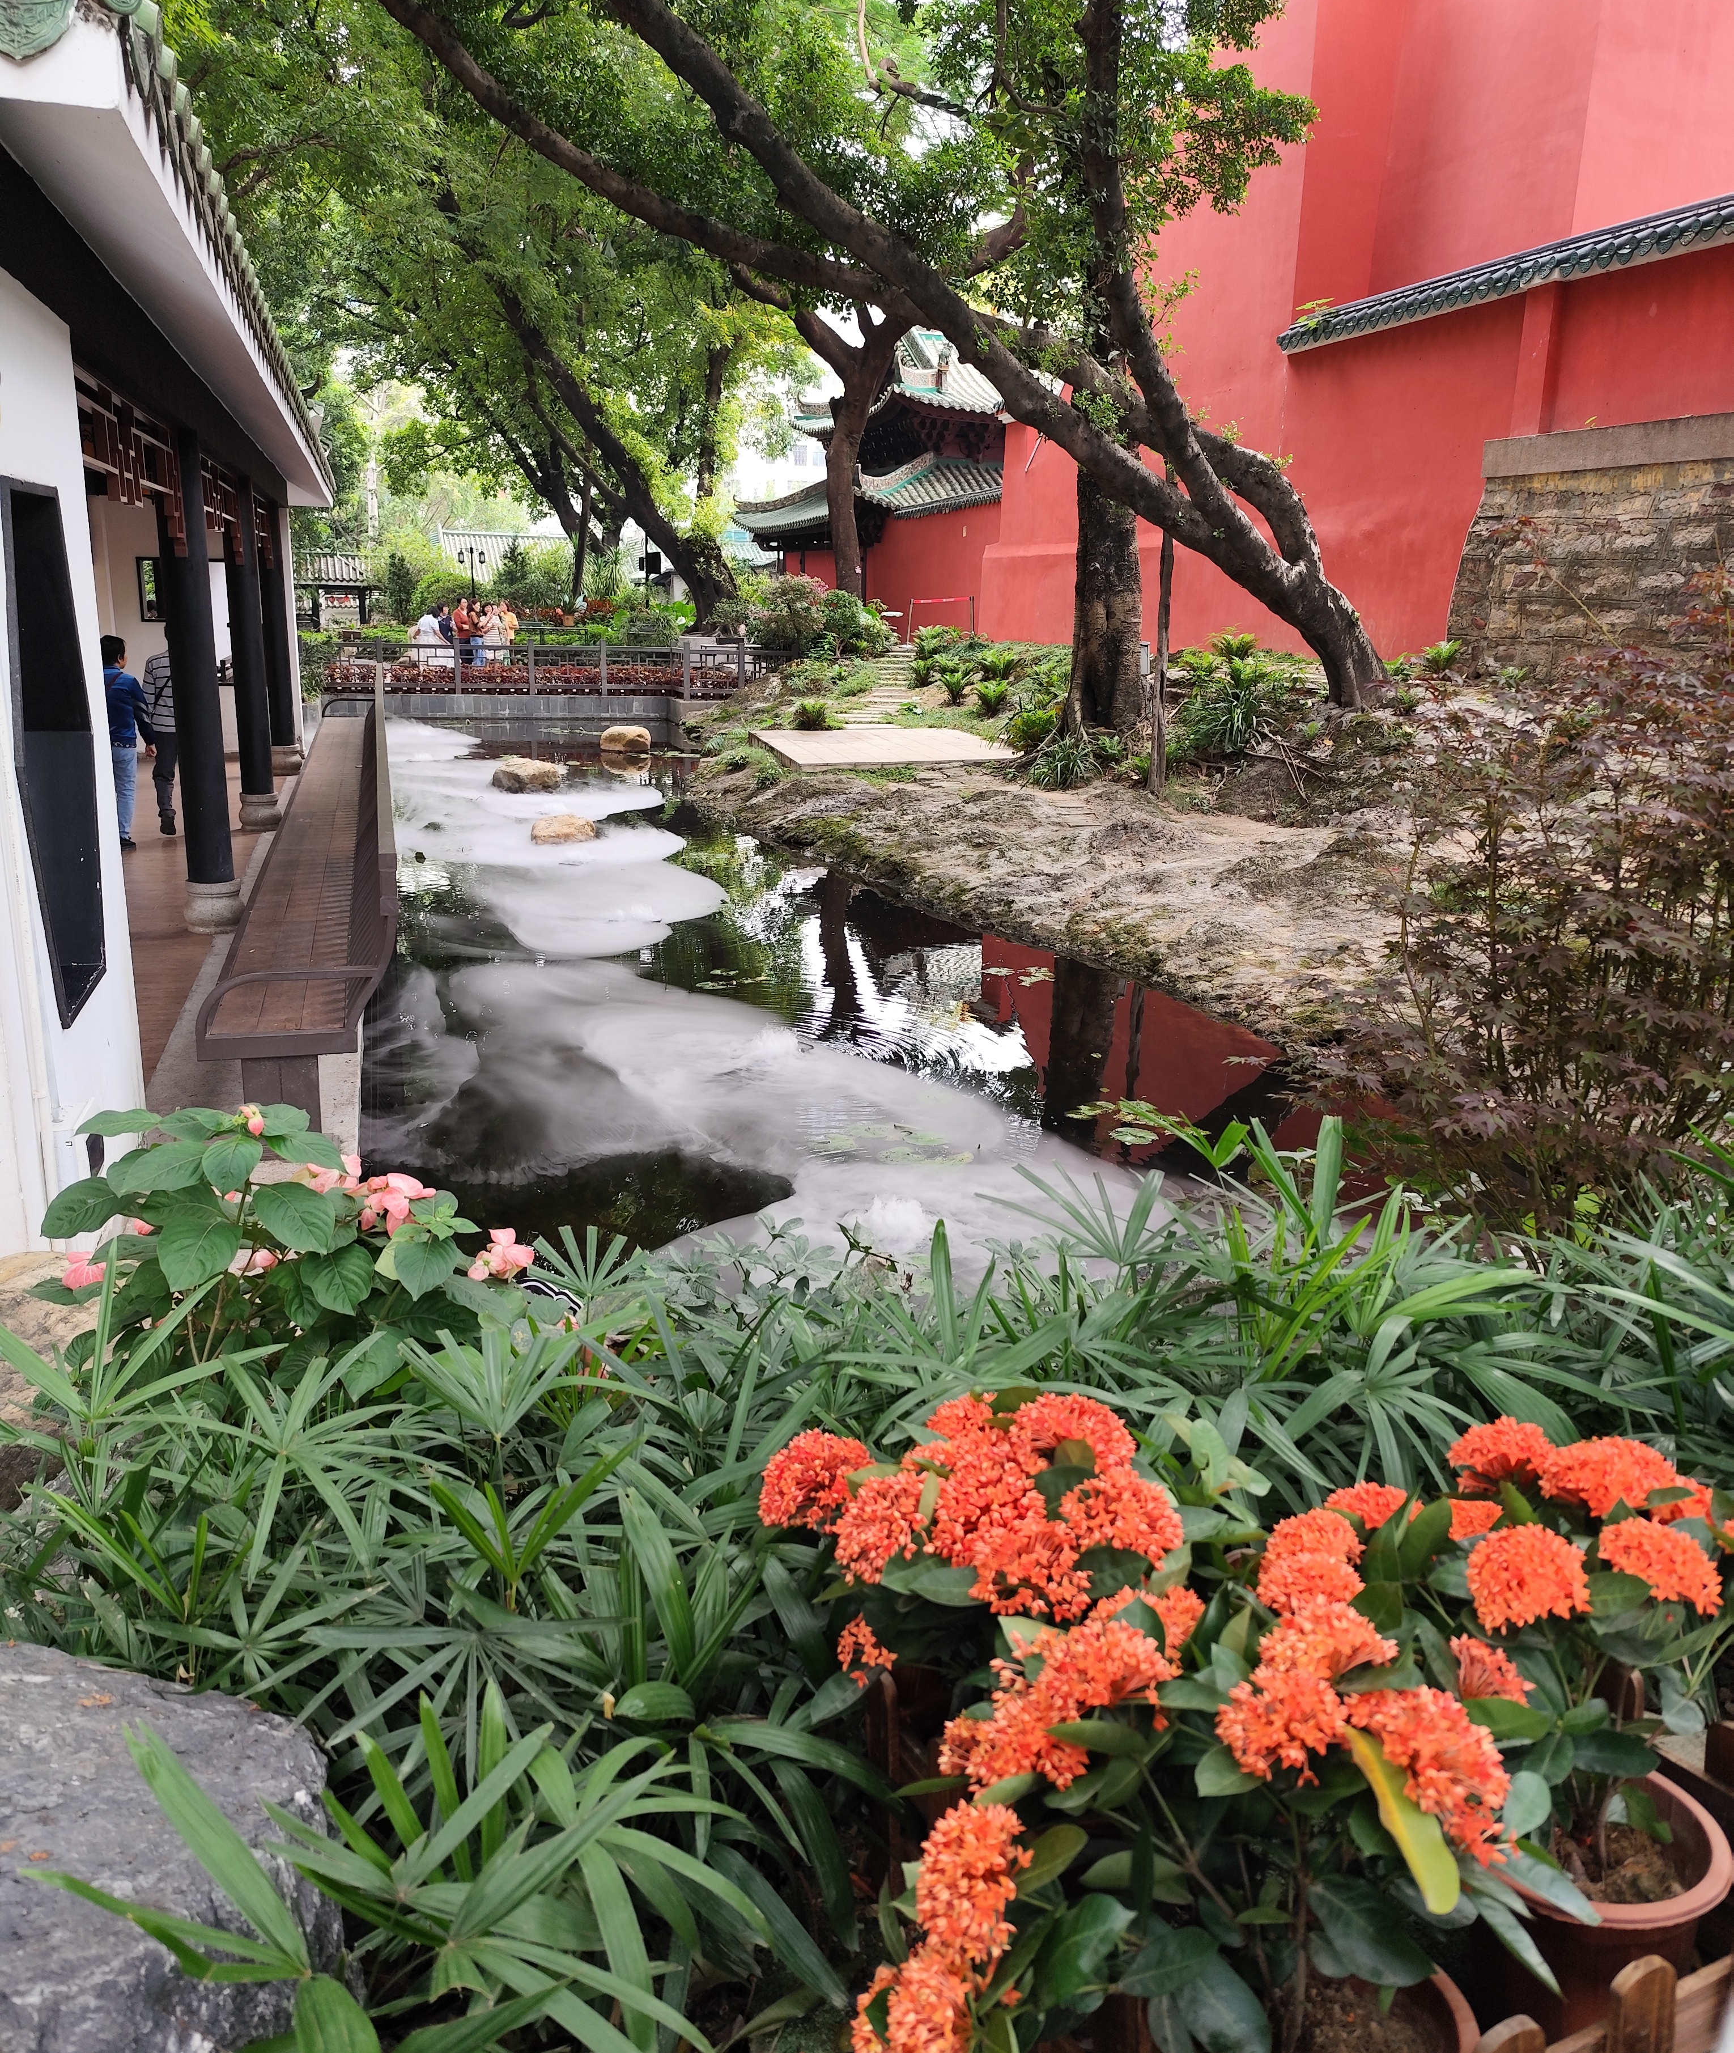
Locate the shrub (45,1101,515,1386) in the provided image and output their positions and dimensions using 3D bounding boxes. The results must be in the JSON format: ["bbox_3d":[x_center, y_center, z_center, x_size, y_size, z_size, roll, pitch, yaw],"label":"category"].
[{"bbox_3d":[-1.065,0.422,2.750,0.800,0.560,0.650,1,16,0],"label":"shrub"}]

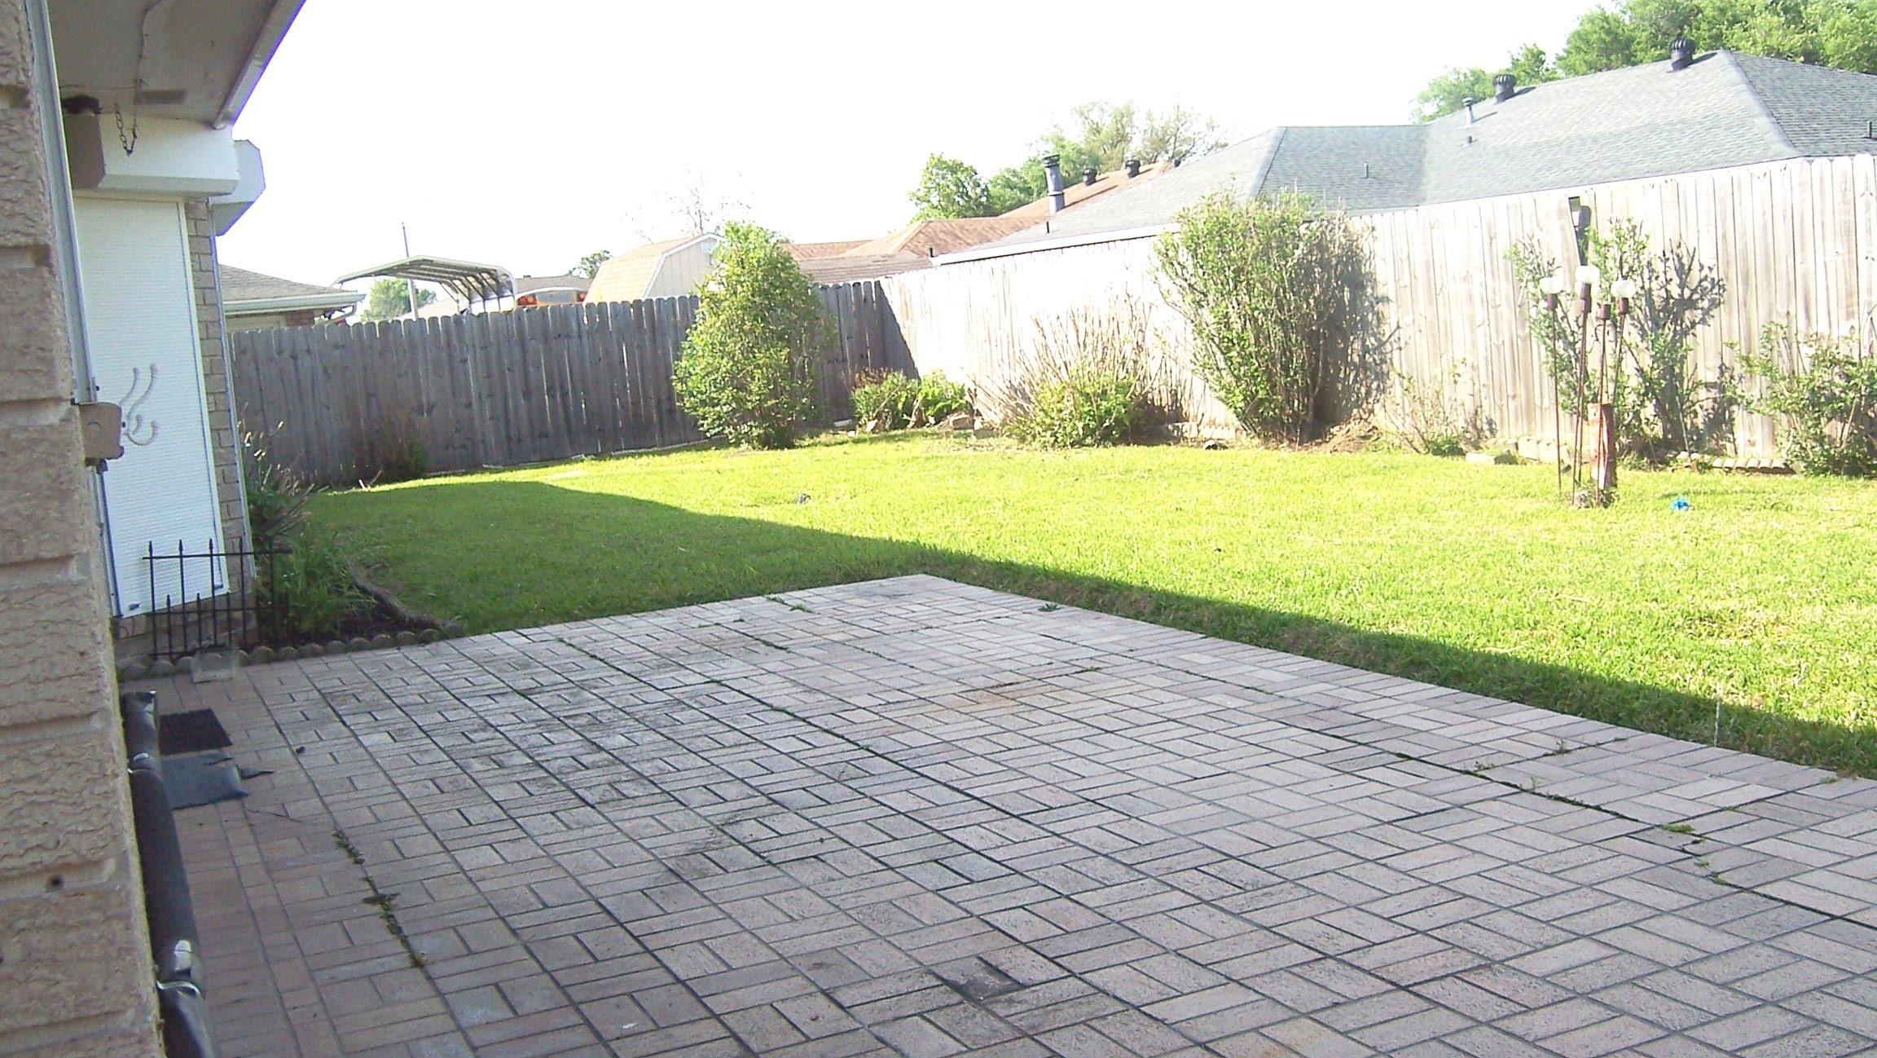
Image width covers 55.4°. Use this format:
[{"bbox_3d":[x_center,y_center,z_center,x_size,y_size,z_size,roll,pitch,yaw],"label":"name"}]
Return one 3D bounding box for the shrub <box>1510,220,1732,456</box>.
[{"bbox_3d":[4.472,-1.273,11.900,0.950,1.580,1.400,-7,7,-25],"label":"shrub"}]

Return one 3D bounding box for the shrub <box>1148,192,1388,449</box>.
[{"bbox_3d":[2.754,-1.765,14.900,1.500,2.050,1.800,-7,7,-25],"label":"shrub"}]

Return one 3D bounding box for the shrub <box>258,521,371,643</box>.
[{"bbox_3d":[-2.790,0.233,8.000,0.480,0.520,0.500,-7,7,-25],"label":"shrub"}]

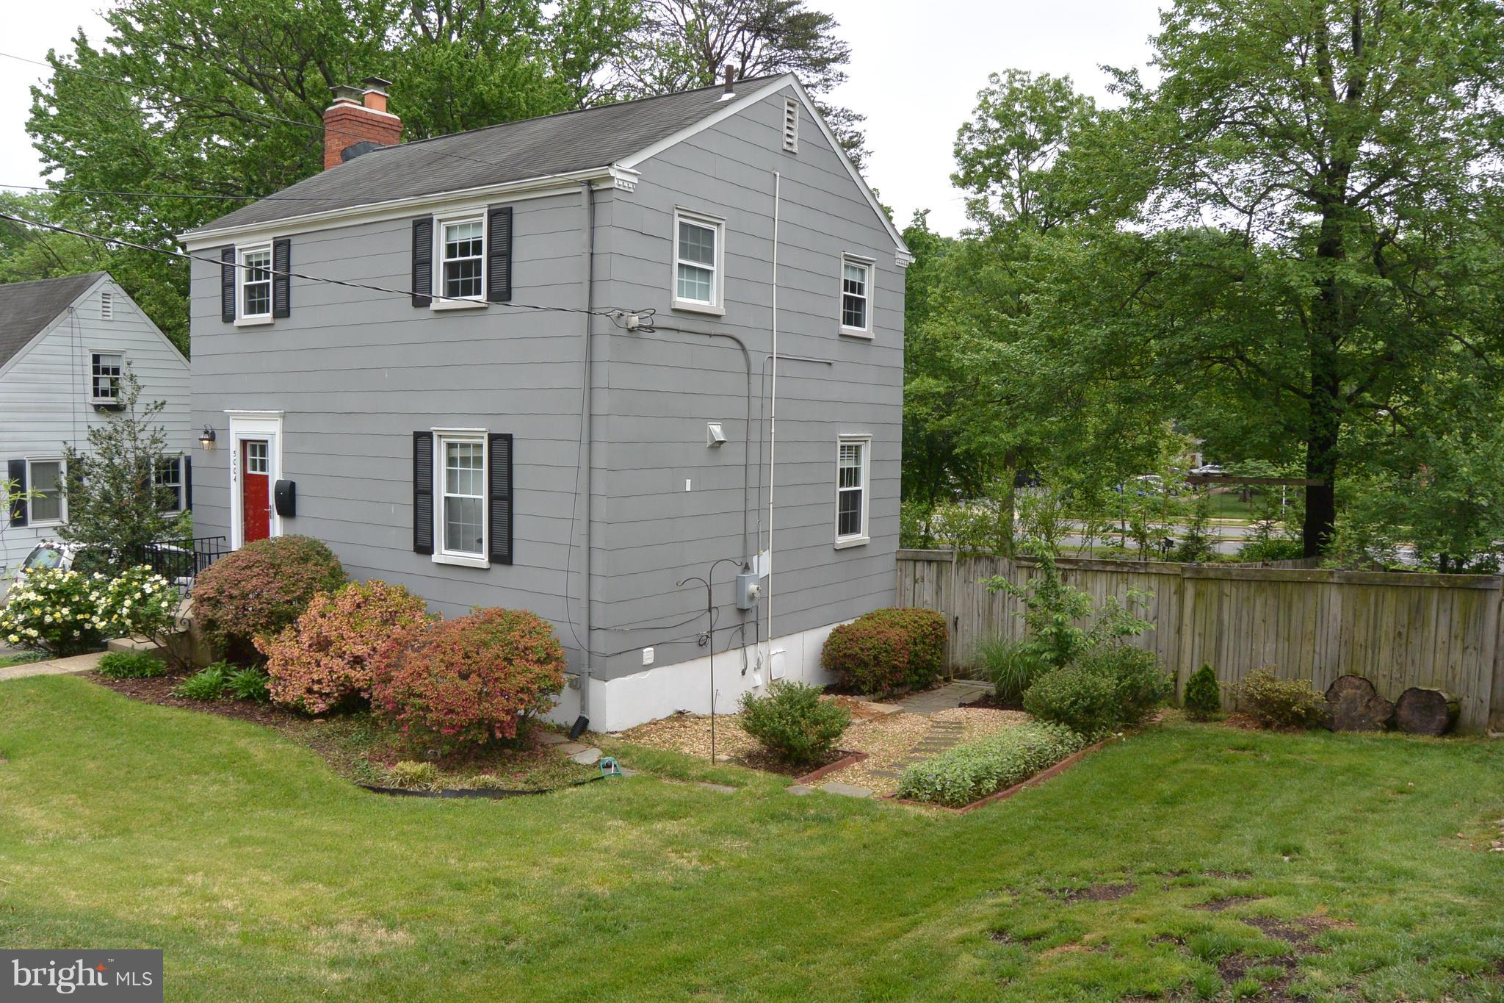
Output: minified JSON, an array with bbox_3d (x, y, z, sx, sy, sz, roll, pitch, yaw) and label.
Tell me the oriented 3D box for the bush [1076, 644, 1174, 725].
[{"bbox_3d":[4.634,2.283,14.132,1.200,1.020,1.150,3,4,35],"label":"bush"}]

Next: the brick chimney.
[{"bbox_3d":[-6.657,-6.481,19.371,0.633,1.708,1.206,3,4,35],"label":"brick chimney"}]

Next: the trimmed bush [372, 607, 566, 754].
[{"bbox_3d":[-2.905,1.771,11.565,1.859,1.306,1.759,1,4,0],"label":"trimmed bush"}]

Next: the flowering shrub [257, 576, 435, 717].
[{"bbox_3d":[-4.747,1.645,13.113,2.050,1.550,1.800,3,4,35],"label":"flowering shrub"}]

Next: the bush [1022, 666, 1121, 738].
[{"bbox_3d":[3.788,2.347,13.384,1.150,0.860,1.100,3,4,35],"label":"bush"}]

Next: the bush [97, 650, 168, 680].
[{"bbox_3d":[-7.428,1.964,13.550,0.824,0.342,0.724,3,4,35],"label":"bush"}]

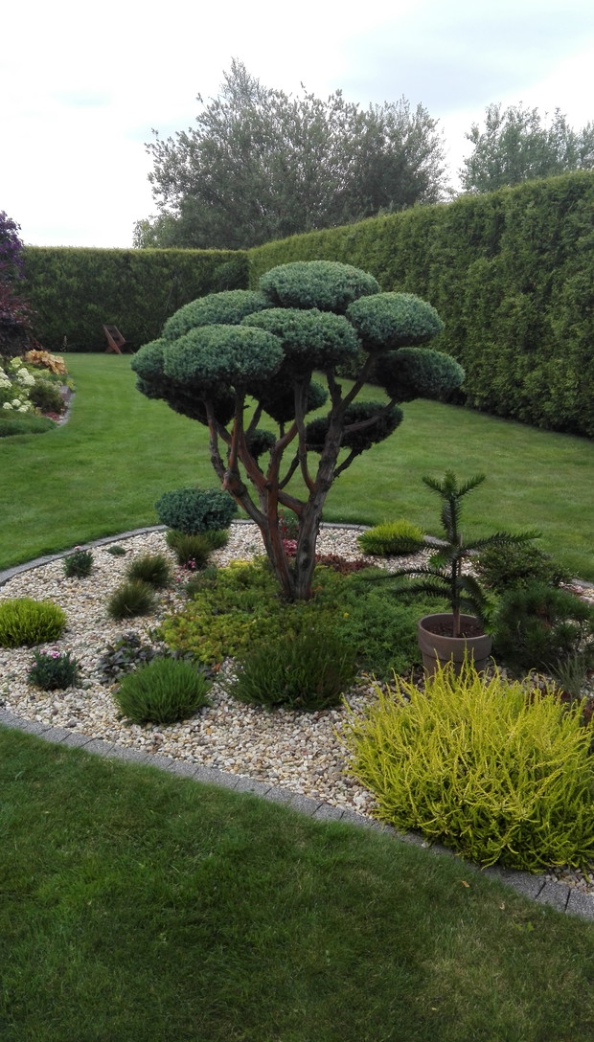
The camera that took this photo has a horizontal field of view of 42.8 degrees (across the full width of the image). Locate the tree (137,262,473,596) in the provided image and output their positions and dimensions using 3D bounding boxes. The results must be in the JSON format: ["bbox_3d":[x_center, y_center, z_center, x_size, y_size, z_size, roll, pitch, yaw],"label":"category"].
[{"bbox_3d":[0.000,-0.419,3.905,1.680,1.725,1.545,1,16,0],"label":"tree"}]

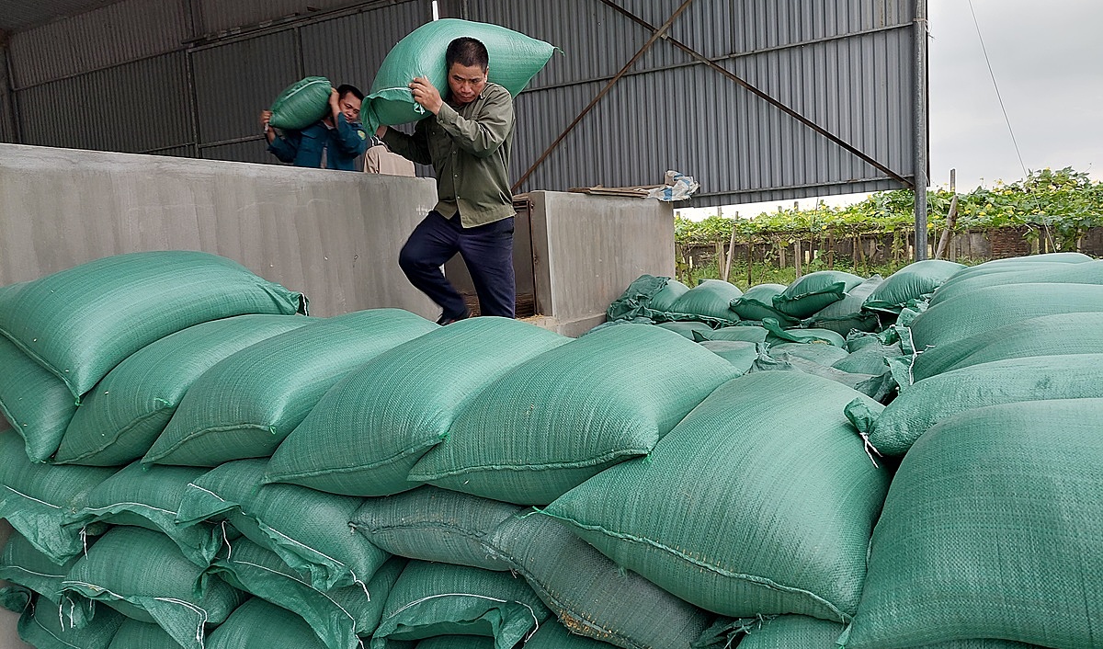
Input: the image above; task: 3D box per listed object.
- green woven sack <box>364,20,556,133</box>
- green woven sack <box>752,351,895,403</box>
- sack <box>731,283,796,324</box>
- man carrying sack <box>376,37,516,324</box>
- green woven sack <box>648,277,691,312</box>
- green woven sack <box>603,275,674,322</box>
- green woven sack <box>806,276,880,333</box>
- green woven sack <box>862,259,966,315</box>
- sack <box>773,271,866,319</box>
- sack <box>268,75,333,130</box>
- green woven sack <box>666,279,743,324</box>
[{"bbox_3d":[-0.364,-1.014,3.240,0.420,0.350,0.760,2,22,43],"label":"green woven sack"},{"bbox_3d":[1.150,0.226,3.350,0.580,0.210,0.420,0,6,28],"label":"green woven sack"},{"bbox_3d":[1.293,-0.145,4.820,0.430,0.240,0.660,0,6,28],"label":"sack"},{"bbox_3d":[-0.379,-0.385,3.300,0.520,1.500,0.580,0,6,30],"label":"man carrying sack"},{"bbox_3d":[0.809,-0.189,5.250,0.430,0.250,0.660,0,6,28],"label":"green woven sack"},{"bbox_3d":[0.568,-0.186,5.050,0.420,0.270,0.500,0,6,28],"label":"green woven sack"},{"bbox_3d":[1.706,-0.138,4.600,0.430,0.250,0.660,0,6,28],"label":"green woven sack"},{"bbox_3d":[2.053,-0.231,4.420,0.430,0.250,0.660,0,6,28],"label":"green woven sack"},{"bbox_3d":[1.583,-0.197,4.660,0.430,0.240,0.660,-12,1,29],"label":"sack"},{"bbox_3d":[-1.698,-1.505,5.400,0.440,0.270,0.680,-32,19,-6],"label":"sack"},{"bbox_3d":[0.972,-0.159,5.000,0.430,0.250,0.660,0,6,28],"label":"green woven sack"}]

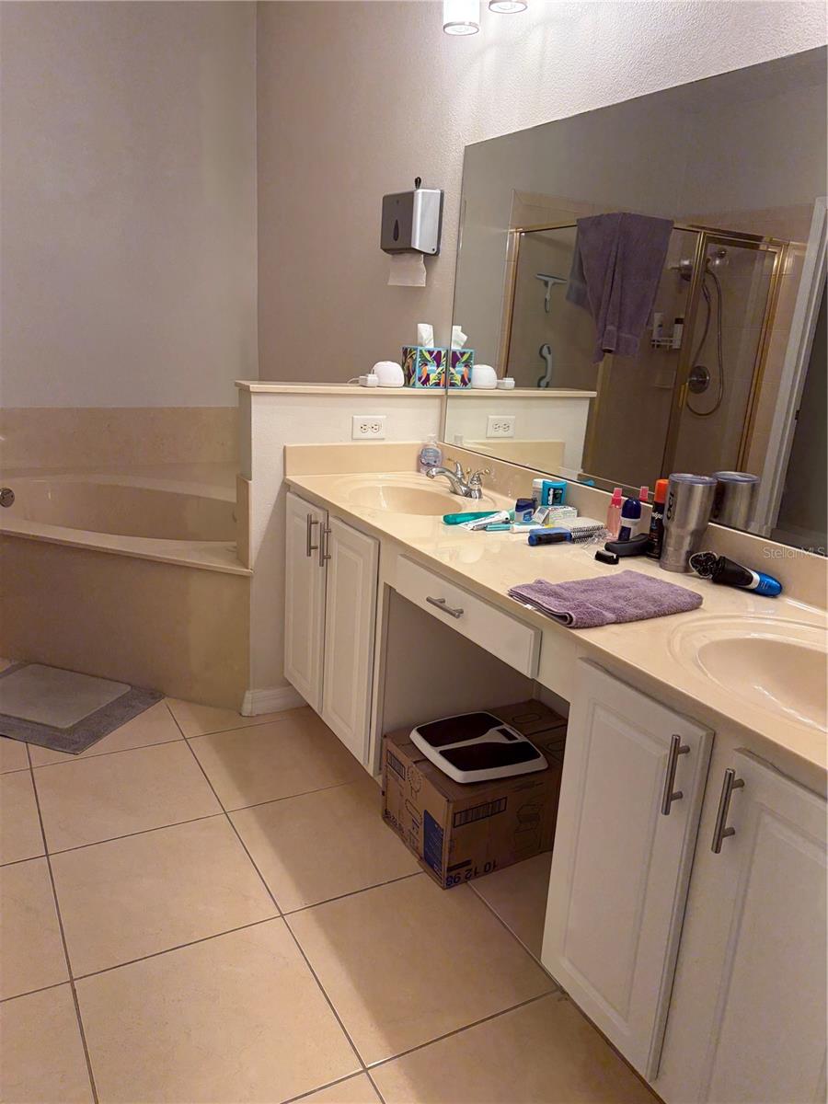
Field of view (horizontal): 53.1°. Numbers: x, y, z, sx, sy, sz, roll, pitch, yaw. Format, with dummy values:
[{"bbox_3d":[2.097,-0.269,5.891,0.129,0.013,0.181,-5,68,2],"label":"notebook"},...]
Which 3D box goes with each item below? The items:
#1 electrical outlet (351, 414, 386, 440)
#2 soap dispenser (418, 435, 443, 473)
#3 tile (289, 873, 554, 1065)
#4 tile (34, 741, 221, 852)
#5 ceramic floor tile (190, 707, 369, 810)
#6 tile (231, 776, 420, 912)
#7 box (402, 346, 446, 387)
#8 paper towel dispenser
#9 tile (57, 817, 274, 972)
[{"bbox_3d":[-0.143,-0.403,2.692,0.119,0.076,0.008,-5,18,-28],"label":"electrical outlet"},{"bbox_3d":[0.055,-0.325,2.749,0.077,0.127,0.048,0,16,-11],"label":"soap dispenser"},{"bbox_3d":[0.003,0.848,1.757,0.430,0.010,0.430,-5,18,-28],"label":"tile"},{"bbox_3d":[-0.793,0.658,2.279,0.430,0.010,0.430,-5,18,-28],"label":"tile"},{"bbox_3d":[-0.412,0.622,2.485,0.430,0.010,0.430,-5,18,-28],"label":"ceramic floor tile"},{"bbox_3d":[-0.205,0.735,2.121,0.430,0.010,0.430,-5,18,-28],"label":"tile"},{"bbox_3d":[0.030,-0.629,2.829,0.109,0.129,0.111,-5,18,-28],"label":"box"},{"bbox_3d":[-0.009,-1.099,2.762,0.113,0.209,0.218,-5,18,-28],"label":"paper towel dispenser"},{"bbox_3d":[-0.585,0.771,1.915,0.430,0.010,0.430,-5,18,-28],"label":"tile"}]

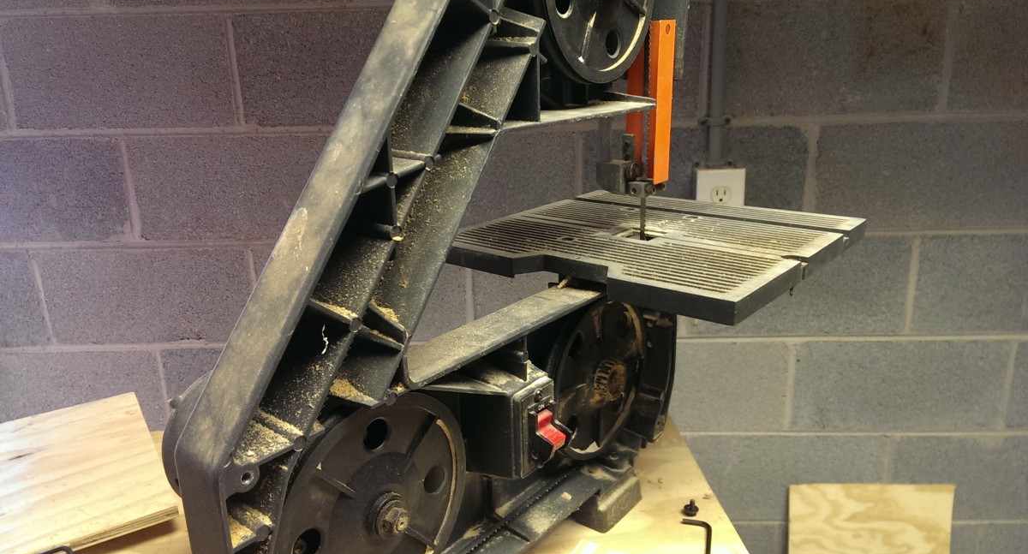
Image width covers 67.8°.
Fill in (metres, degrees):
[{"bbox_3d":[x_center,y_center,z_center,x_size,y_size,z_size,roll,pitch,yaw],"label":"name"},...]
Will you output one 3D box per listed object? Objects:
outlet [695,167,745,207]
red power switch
[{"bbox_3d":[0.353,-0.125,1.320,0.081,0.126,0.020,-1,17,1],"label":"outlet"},{"bbox_3d":[0.030,0.118,0.594,0.018,0.027,0.016,12,21,37],"label":"red power switch"}]

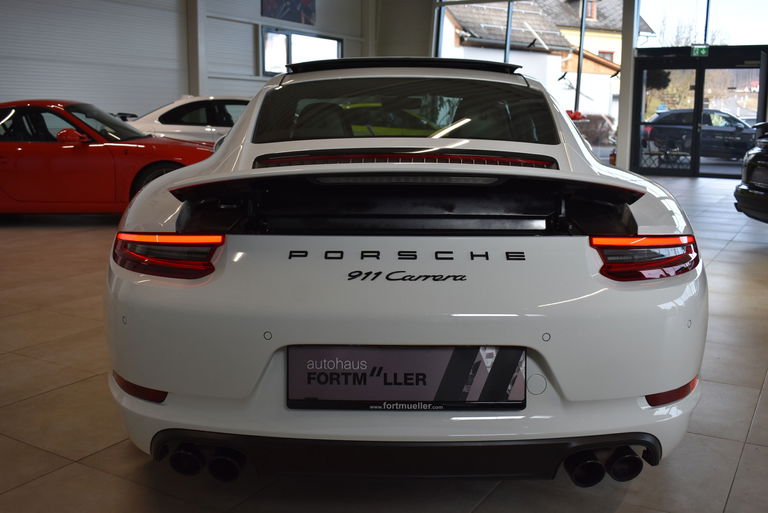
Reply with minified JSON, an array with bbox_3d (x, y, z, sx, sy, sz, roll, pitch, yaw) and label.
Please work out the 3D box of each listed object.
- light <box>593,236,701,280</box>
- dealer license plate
[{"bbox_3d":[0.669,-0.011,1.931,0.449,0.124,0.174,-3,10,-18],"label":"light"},{"bbox_3d":[0.052,0.269,1.700,0.528,0.141,0.025,0,1,1],"label":"dealer license plate"}]

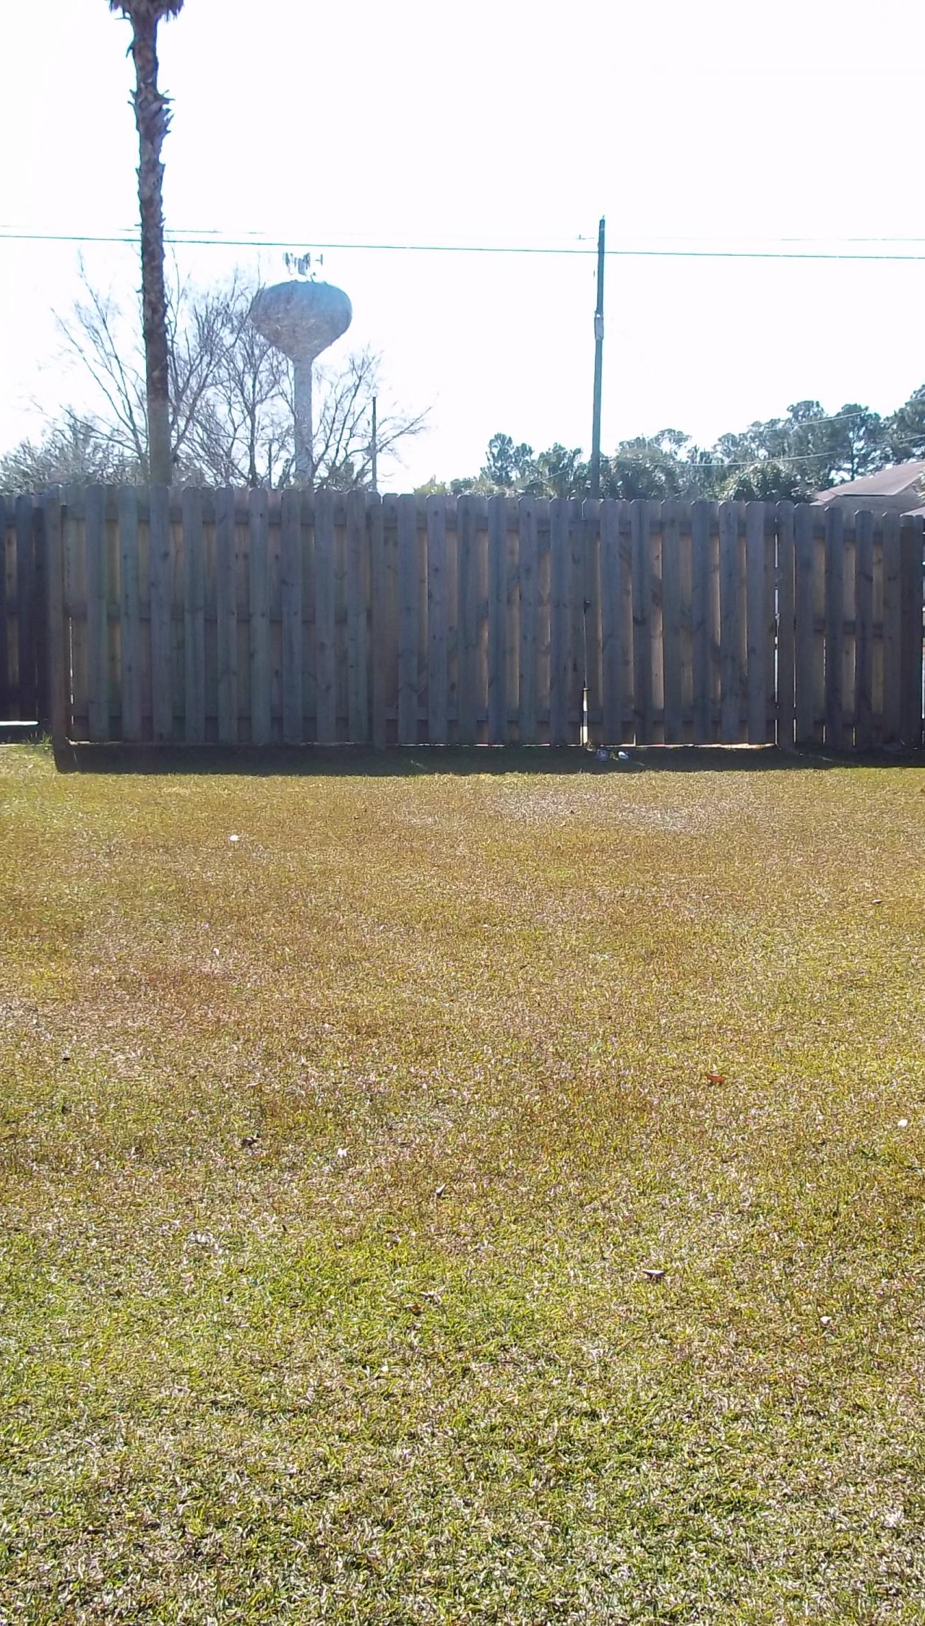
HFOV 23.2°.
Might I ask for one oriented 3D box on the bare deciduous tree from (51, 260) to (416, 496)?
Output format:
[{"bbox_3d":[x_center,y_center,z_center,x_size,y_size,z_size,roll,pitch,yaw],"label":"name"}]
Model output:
[{"bbox_3d":[-5.230,-8.447,52.437,8.750,8.580,8.200,0,6,0],"label":"bare deciduous tree"}]

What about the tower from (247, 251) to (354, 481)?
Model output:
[{"bbox_3d":[-24.606,-59.045,342.547,15.452,49.975,15.452,0,6,0],"label":"tower"}]

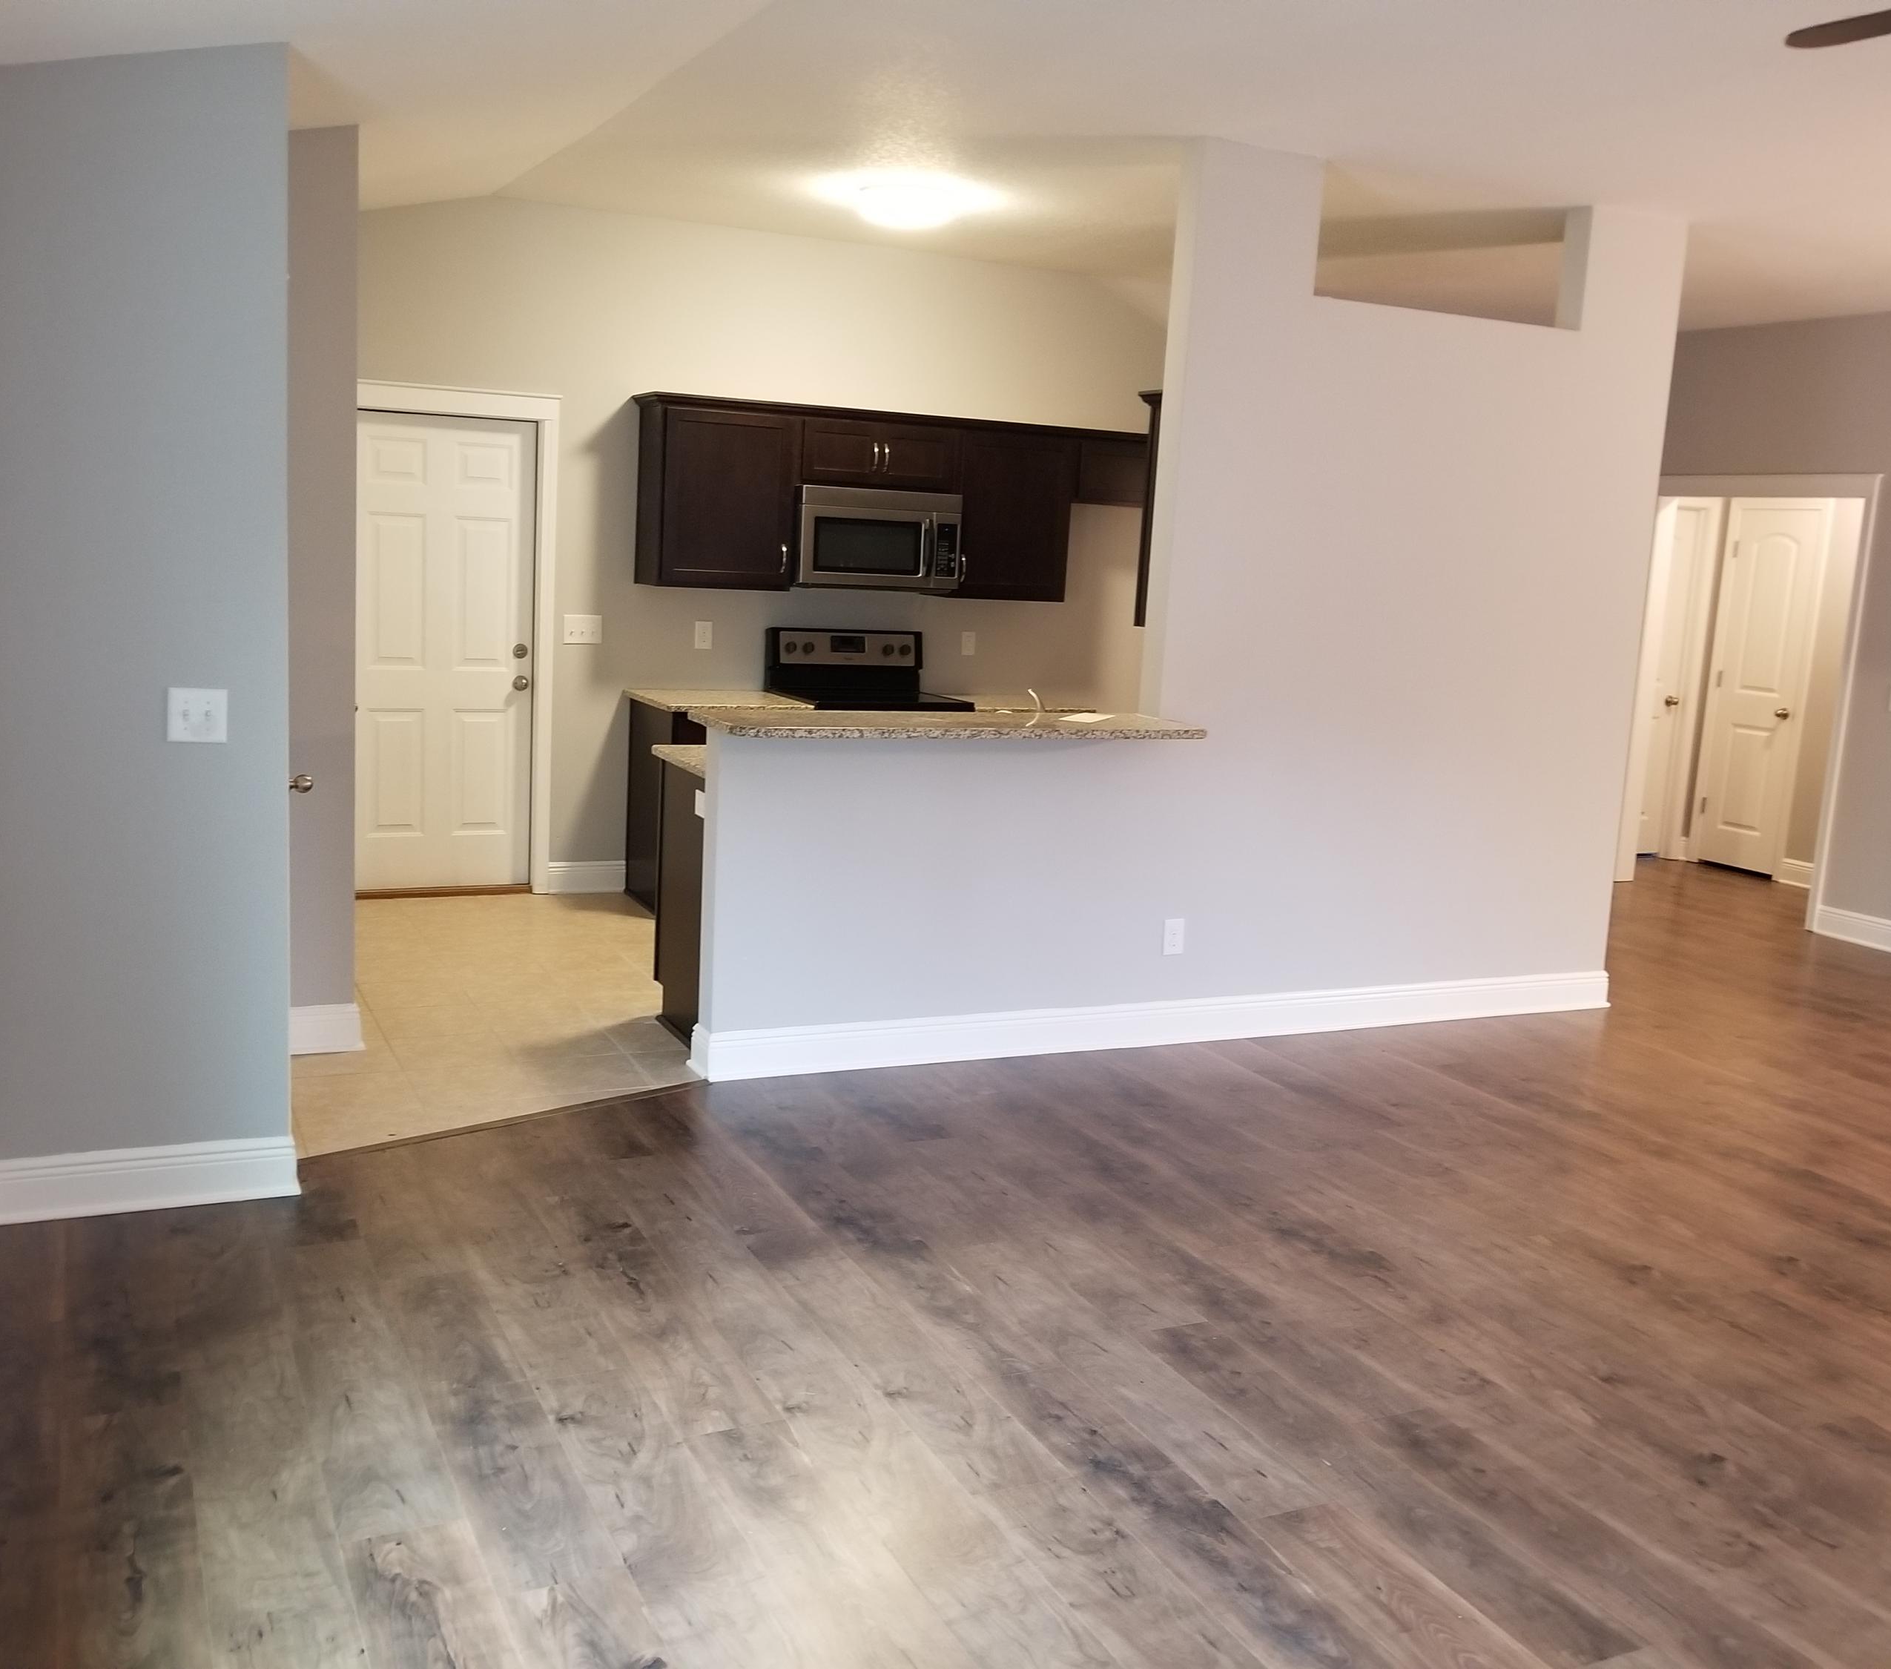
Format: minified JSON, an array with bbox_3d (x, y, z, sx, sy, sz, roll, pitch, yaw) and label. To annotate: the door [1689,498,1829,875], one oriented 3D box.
[{"bbox_3d":[4.718,-0.812,9.738,0.045,2.070,0.570,-1,10,-26],"label":"door"}]

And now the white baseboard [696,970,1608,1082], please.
[{"bbox_3d":[0.913,0.616,5.594,3.540,0.141,0.018,-1,10,-26],"label":"white baseboard"}]

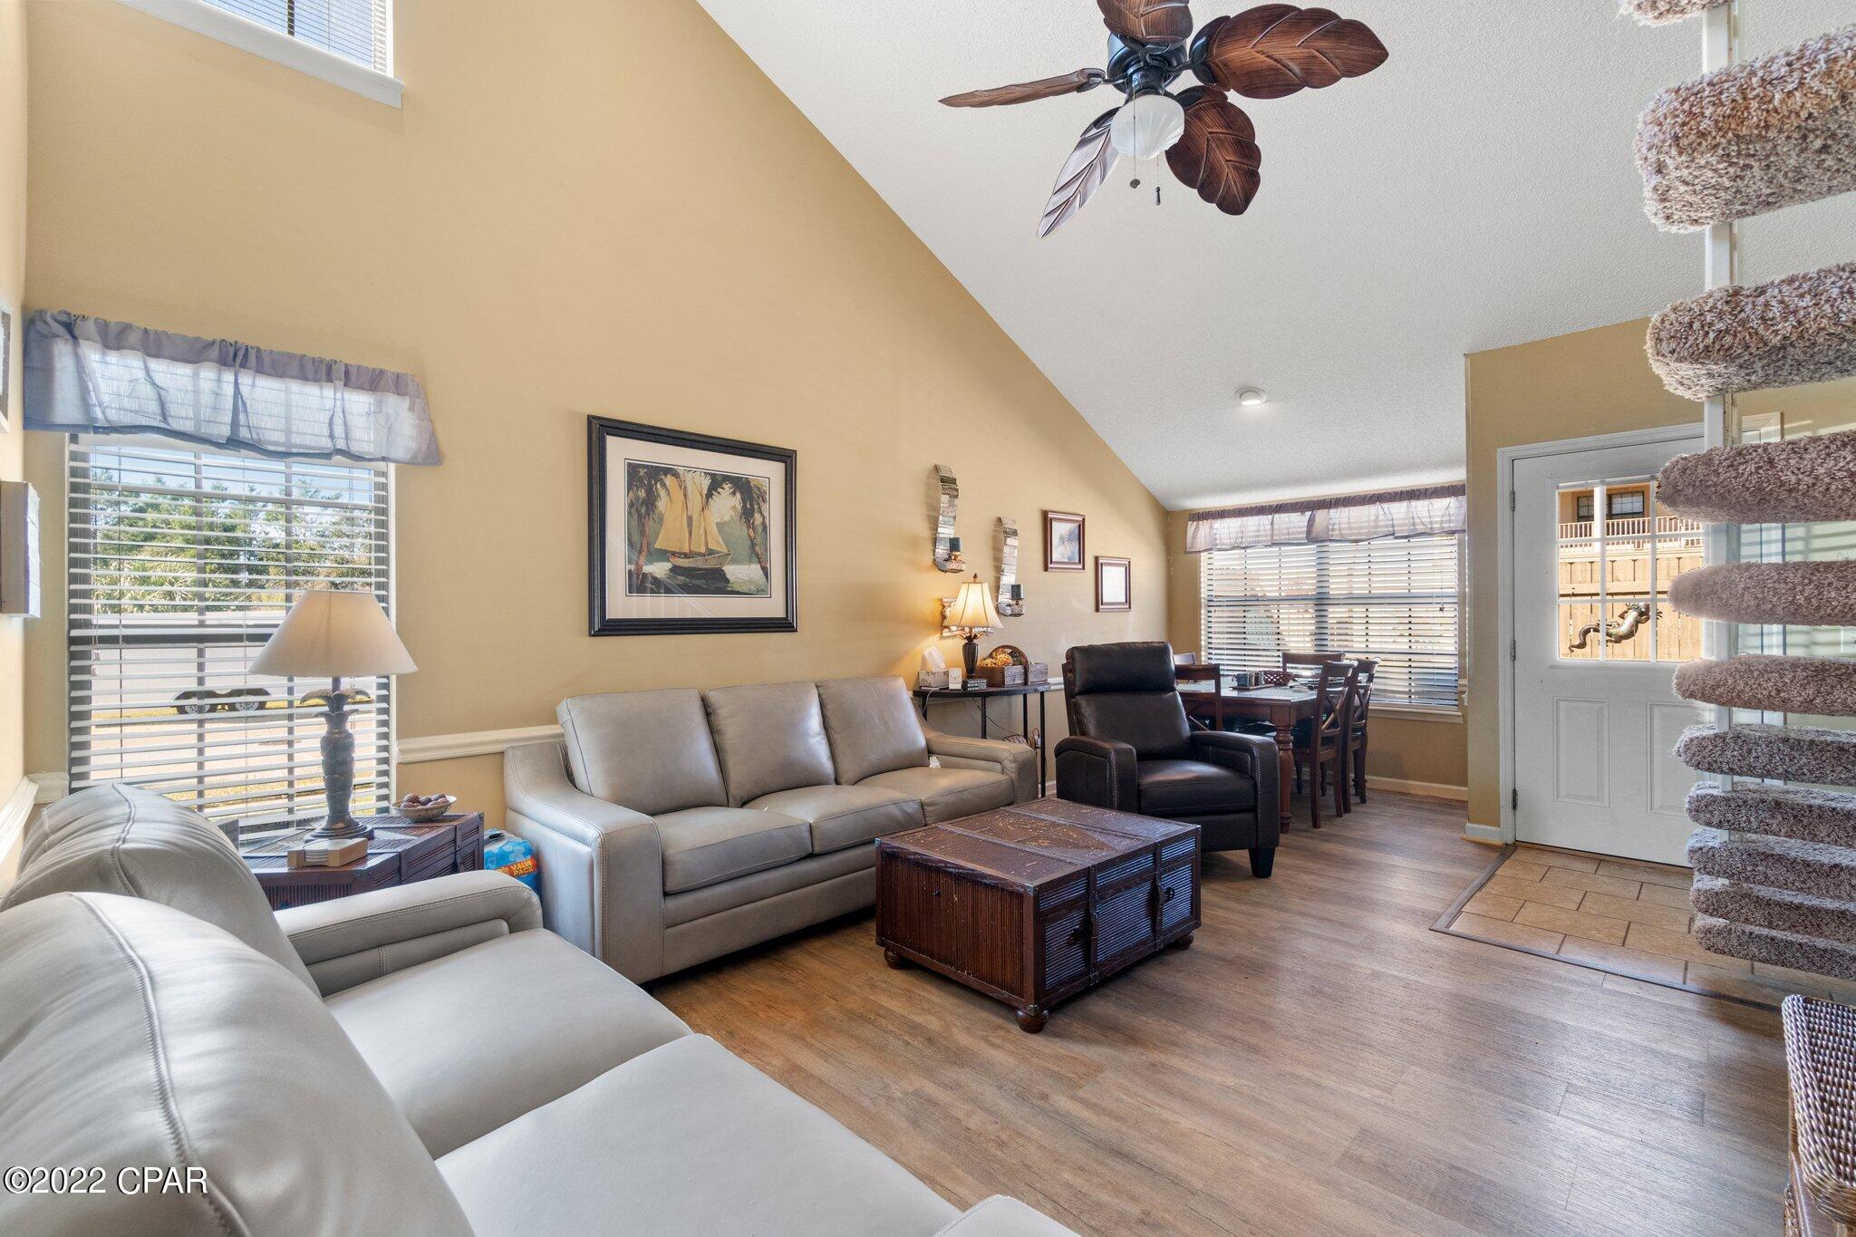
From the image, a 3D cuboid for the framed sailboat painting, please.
[{"bbox_3d":[-1.057,-0.393,3.655,1.030,0.930,0.040,0,0,-43],"label":"framed sailboat painting"}]

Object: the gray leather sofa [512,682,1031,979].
[{"bbox_3d":[-0.528,0.756,3.355,2.110,0.900,0.880,0,0,-44],"label":"gray leather sofa"}]

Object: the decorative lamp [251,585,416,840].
[{"bbox_3d":[-1.799,0.276,2.345,0.410,0.755,0.410,0,0,-43],"label":"decorative lamp"}]

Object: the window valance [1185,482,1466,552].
[{"bbox_3d":[2.838,-0.708,5.661,0.090,0.325,2.040,0,0,-43],"label":"window valance"}]

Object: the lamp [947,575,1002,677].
[{"bbox_3d":[0.262,0.047,4.624,0.330,0.600,0.330,0,0,0],"label":"lamp"}]

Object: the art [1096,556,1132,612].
[{"bbox_3d":[1.455,-0.263,6.036,0.460,0.430,0.030,0,0,-43],"label":"art"}]

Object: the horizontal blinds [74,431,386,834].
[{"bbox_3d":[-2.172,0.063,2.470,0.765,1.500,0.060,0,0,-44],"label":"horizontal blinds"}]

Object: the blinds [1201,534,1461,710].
[{"bbox_3d":[2.883,-0.064,5.725,0.060,1.330,1.760,0,0,-44],"label":"blinds"}]

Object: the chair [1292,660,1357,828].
[{"bbox_3d":[2.226,0.715,4.641,0.450,0.955,0.520,0,0,-44],"label":"chair"}]

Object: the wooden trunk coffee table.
[{"bbox_3d":[0.414,0.982,2.756,0.951,0.437,0.688,0,0,-43],"label":"wooden trunk coffee table"}]

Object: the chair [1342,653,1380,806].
[{"bbox_3d":[2.584,0.714,4.989,0.450,0.955,0.520,0,0,-44],"label":"chair"}]

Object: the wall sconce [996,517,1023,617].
[{"bbox_3d":[0.542,-0.326,4.975,0.145,0.635,0.130,0,0,-44],"label":"wall sconce"}]

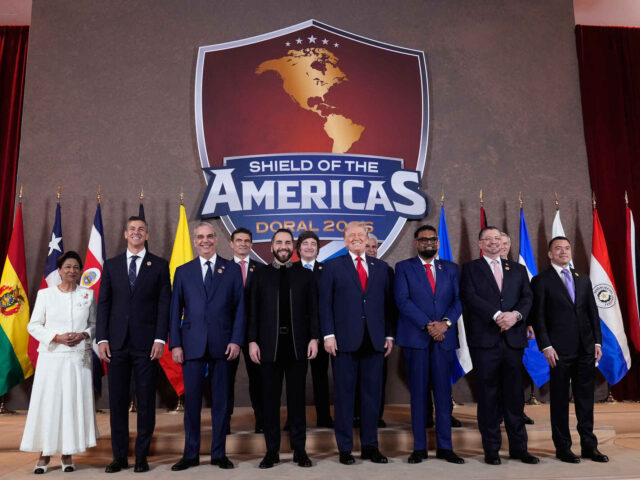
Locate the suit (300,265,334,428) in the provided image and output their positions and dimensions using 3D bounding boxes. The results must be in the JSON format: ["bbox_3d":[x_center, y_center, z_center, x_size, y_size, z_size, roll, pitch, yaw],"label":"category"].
[{"bbox_3d":[-0.014,0.934,5.336,0.497,1.485,0.320,0,-10,-4],"label":"suit"}]

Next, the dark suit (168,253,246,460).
[{"bbox_3d":[-0.866,0.881,4.446,0.590,1.541,0.340,1,-10,-6],"label":"dark suit"}]

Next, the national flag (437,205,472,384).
[{"bbox_3d":[1.505,0.594,6.494,0.403,2.034,0.250,1,-10,-5],"label":"national flag"}]

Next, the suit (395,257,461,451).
[{"bbox_3d":[0.851,0.877,4.596,0.538,1.524,0.360,0,-10,-2],"label":"suit"}]

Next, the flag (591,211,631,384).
[{"bbox_3d":[3.293,0.619,6.568,0.464,2.022,0.280,1,-10,-5],"label":"flag"}]

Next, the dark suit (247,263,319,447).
[{"bbox_3d":[-0.279,0.890,4.495,0.550,1.474,0.330,0,-10,-4],"label":"dark suit"}]

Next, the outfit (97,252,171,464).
[{"bbox_3d":[-1.394,0.857,4.351,0.562,1.574,0.330,1,-10,-8],"label":"outfit"}]

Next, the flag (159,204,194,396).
[{"bbox_3d":[-1.485,0.627,6.290,0.531,2.076,0.250,1,-10,-5],"label":"flag"}]

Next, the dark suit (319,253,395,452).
[{"bbox_3d":[0.294,0.870,4.607,0.611,1.576,0.360,1,-10,-6],"label":"dark suit"}]

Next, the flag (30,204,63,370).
[{"bbox_3d":[-2.892,0.564,6.172,0.436,1.977,0.250,1,-10,-5],"label":"flag"}]

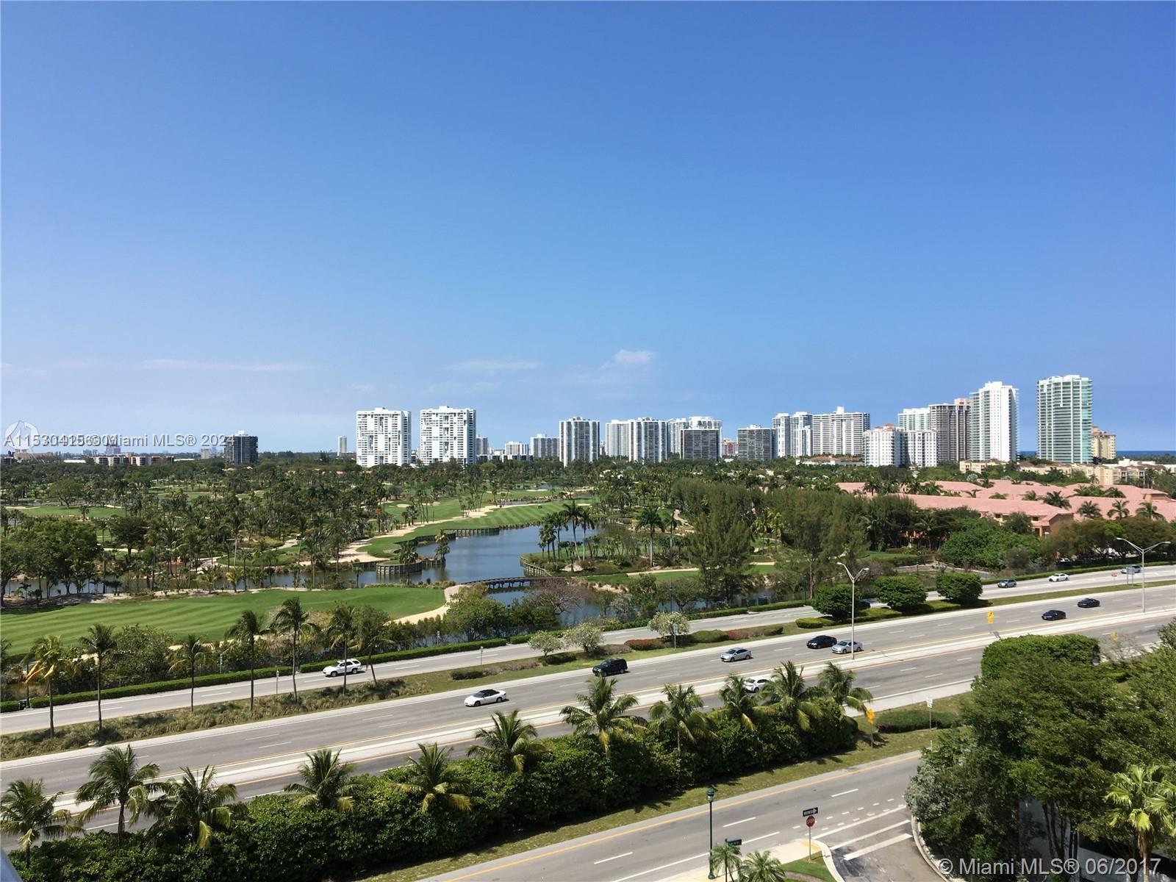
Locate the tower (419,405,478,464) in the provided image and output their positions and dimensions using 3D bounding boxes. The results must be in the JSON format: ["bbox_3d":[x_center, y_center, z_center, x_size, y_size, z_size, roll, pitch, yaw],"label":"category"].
[{"bbox_3d":[-160.706,-0.738,1130.000,59.000,77.559,23.000,0,0,19],"label":"tower"}]

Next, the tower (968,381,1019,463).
[{"bbox_3d":[405.065,-10.142,985.120,40.000,94.000,29.000,-1,-1,42],"label":"tower"}]

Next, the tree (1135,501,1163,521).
[{"bbox_3d":[153.850,23.870,269.820,7.000,13.740,7.000,0,0,0],"label":"tree"}]

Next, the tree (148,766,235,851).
[{"bbox_3d":[-26.436,25.831,66.000,5.900,8.147,5.800,0,0,-22],"label":"tree"}]

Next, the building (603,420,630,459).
[{"bbox_3d":[55.059,3.765,1640.000,52.000,76.353,25.000,0,0,-10],"label":"building"}]

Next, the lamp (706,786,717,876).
[{"bbox_3d":[8.429,26.772,67.300,0.520,6.285,0.520,0,0,0],"label":"lamp"}]

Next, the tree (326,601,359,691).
[{"bbox_3d":[-29.443,24.698,117.988,4.100,10.800,4.100,0,-1,0],"label":"tree"}]

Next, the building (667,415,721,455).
[{"bbox_3d":[162.494,2.551,1520.034,78.000,79.000,38.000,0,-1,0],"label":"building"}]

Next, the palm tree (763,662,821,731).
[{"bbox_3d":[19.877,25.775,96.475,5.500,8.070,5.500,0,-1,0],"label":"palm tree"}]

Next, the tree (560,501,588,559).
[{"bbox_3d":[-3.543,23.720,262.000,6.600,16.166,6.400,0,0,0],"label":"tree"}]

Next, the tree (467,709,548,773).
[{"bbox_3d":[-6.466,25.875,79.700,6.400,8.269,6.200,0,0,0],"label":"tree"}]

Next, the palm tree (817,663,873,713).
[{"bbox_3d":[26.137,26.305,100.662,5.650,7.060,5.650,0,-1,0],"label":"palm tree"}]

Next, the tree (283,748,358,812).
[{"bbox_3d":[-18.763,25.716,69.584,5.100,7.870,5.100,0,-1,0],"label":"tree"}]

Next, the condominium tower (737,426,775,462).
[{"bbox_3d":[248.990,8.380,1454.980,51.000,63.500,20.000,0,-1,33],"label":"condominium tower"}]

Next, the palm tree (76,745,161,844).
[{"bbox_3d":[-29.370,24.426,62.032,5.170,10.360,5.170,0,-1,0],"label":"palm tree"}]

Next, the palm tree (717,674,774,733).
[{"bbox_3d":[14.758,25.913,92.816,5.210,7.750,5.210,0,-1,0],"label":"palm tree"}]

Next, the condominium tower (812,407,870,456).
[{"bbox_3d":[364.830,-3.640,1420.070,76.000,87.000,20.000,0,-1,42],"label":"condominium tower"}]

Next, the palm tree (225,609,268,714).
[{"bbox_3d":[-37.230,24.020,107.280,4.610,10.860,4.610,0,0,0],"label":"palm tree"}]

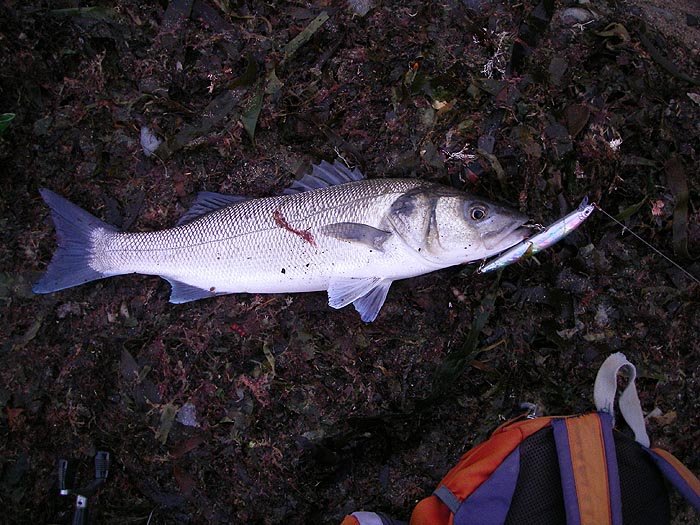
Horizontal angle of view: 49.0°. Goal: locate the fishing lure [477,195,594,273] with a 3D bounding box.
[{"bbox_3d":[0.207,-0.026,0.846,0.152,0.018,0.028,-30,77,-8],"label":"fishing lure"}]

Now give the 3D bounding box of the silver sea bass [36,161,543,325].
[{"bbox_3d":[-0.072,-0.023,0.840,0.541,0.070,0.185,-2,75,-1],"label":"silver sea bass"}]

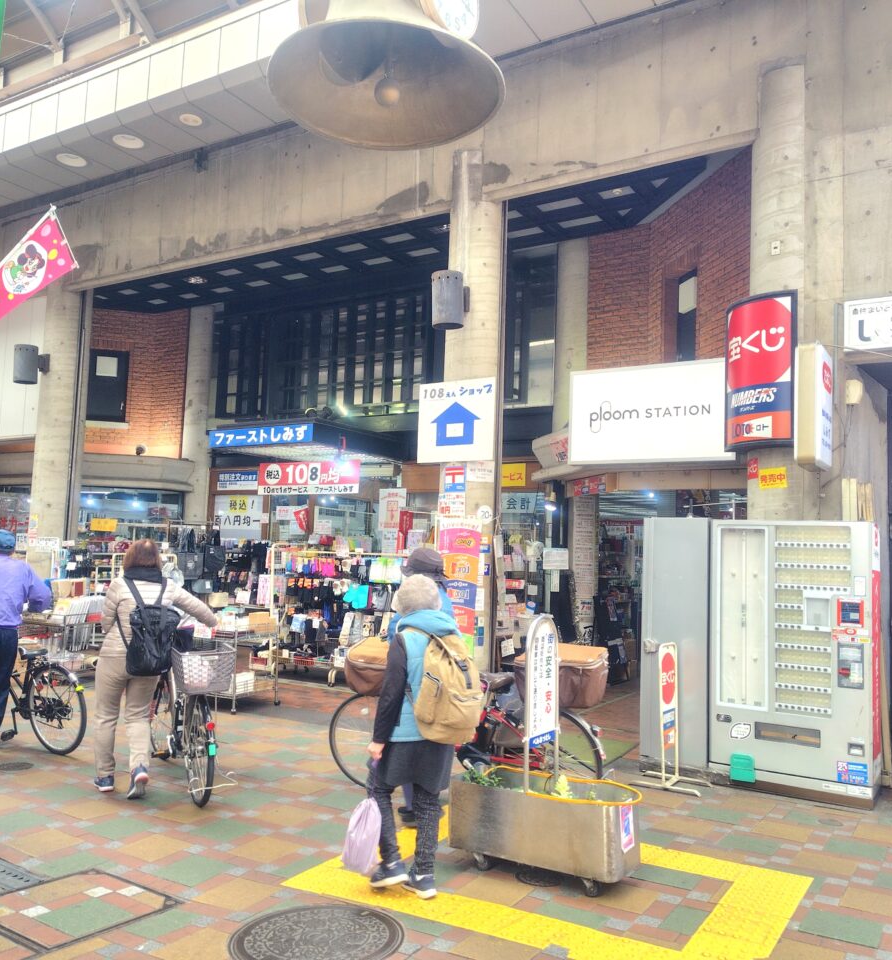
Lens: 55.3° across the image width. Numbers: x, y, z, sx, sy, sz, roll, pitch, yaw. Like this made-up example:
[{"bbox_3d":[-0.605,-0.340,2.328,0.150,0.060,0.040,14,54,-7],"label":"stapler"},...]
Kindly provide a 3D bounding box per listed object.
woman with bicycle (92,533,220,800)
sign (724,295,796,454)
[{"bbox_3d":[-1.867,1.189,5.477,0.700,1.570,0.520,4,-5,-25],"label":"woman with bicycle"},{"bbox_3d":[2.480,-0.861,6.750,0.250,1.170,0.620,6,-6,-39],"label":"sign"}]

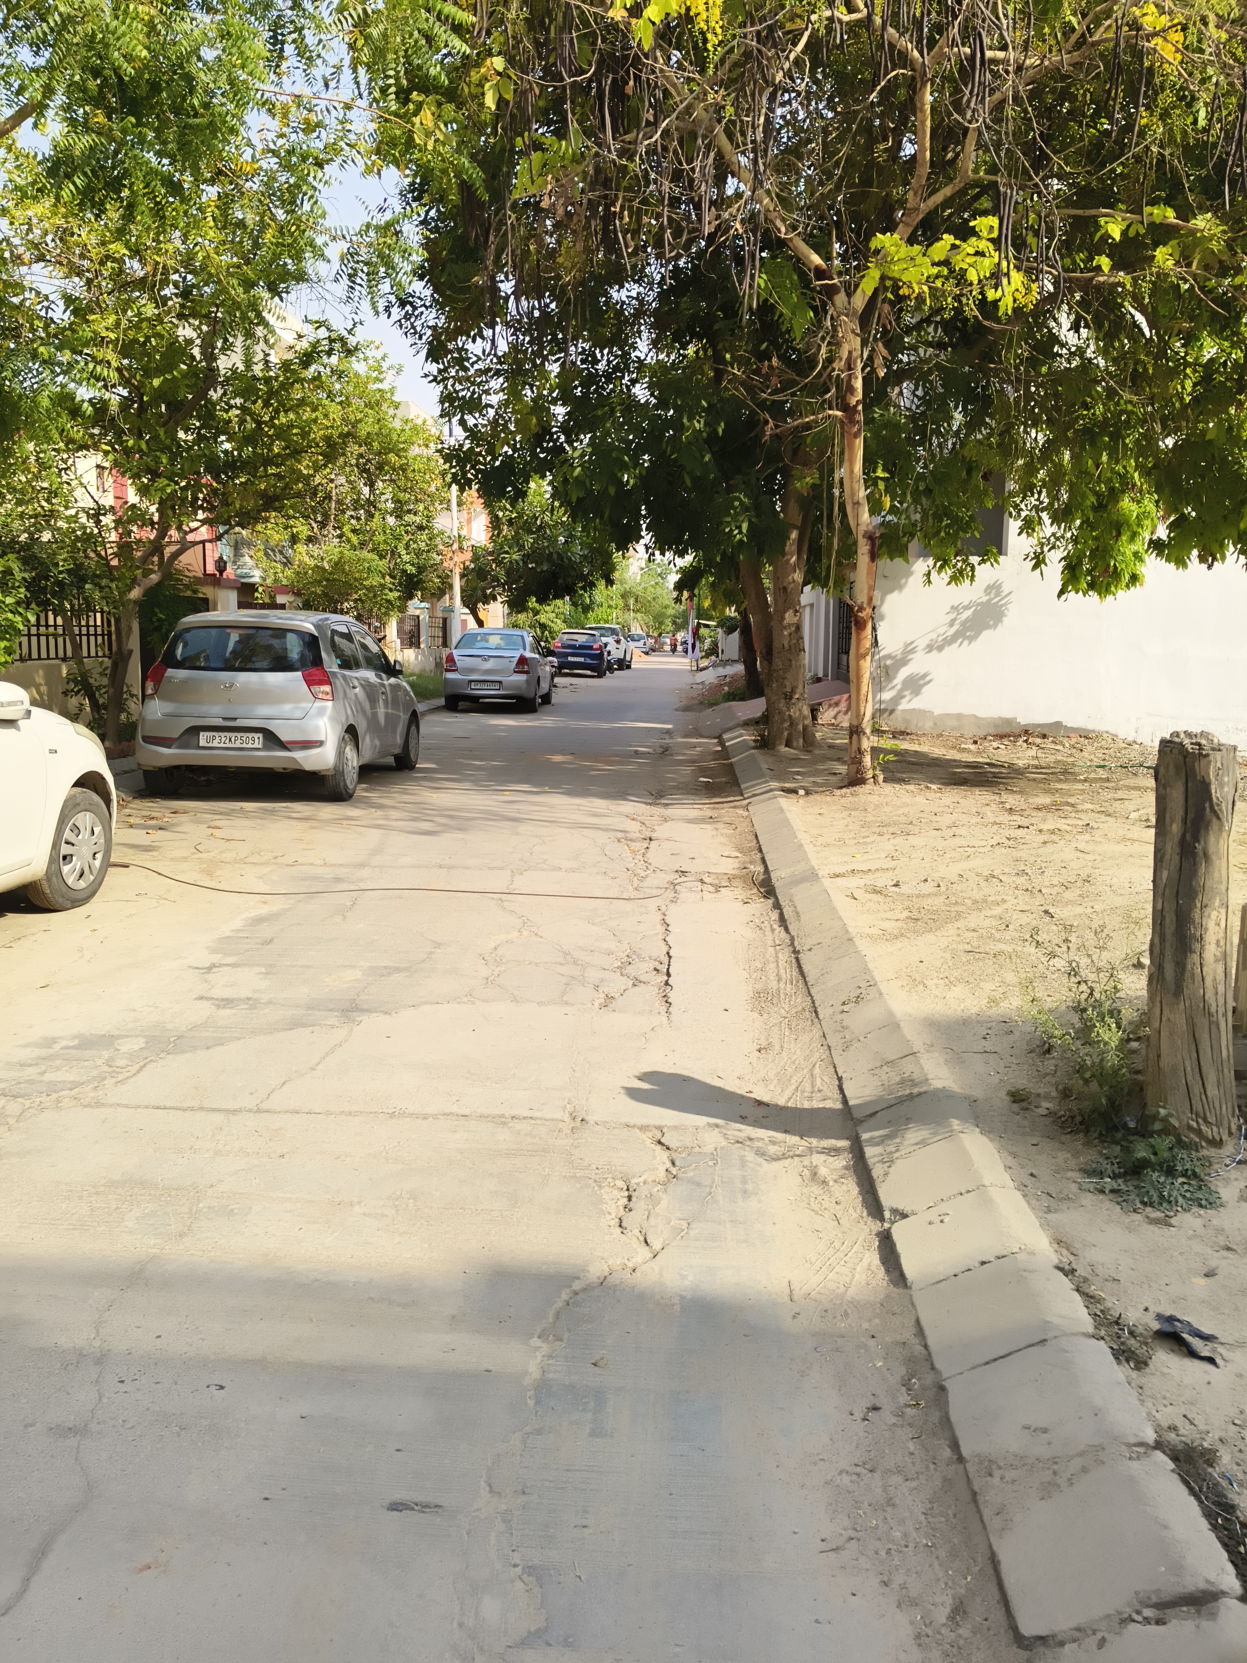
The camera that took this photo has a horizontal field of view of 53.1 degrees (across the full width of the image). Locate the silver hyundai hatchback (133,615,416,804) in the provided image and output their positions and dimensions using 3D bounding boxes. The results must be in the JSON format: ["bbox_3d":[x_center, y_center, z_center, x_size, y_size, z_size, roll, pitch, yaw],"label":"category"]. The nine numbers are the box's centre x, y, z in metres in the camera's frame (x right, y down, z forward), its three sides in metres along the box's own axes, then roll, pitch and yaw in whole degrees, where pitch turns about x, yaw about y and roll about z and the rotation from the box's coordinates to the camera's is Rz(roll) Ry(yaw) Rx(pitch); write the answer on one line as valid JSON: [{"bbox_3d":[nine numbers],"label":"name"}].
[{"bbox_3d":[-2.960,-1.228,11.368,1.660,1.550,3.620,1,9,3],"label":"silver hyundai hatchback"}]

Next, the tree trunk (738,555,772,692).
[{"bbox_3d":[1.513,-2.354,14.184,0.330,1.540,0.300,-4,9,1],"label":"tree trunk"}]

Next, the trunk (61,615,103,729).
[{"bbox_3d":[-5.455,-1.615,12.609,0.260,1.220,0.220,-6,9,1],"label":"trunk"}]

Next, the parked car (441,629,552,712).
[{"bbox_3d":[-2.329,-3.138,23.986,1.710,1.510,4.270,1,9,2],"label":"parked car"}]

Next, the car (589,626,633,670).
[{"bbox_3d":[-0.630,-7.082,48.161,1.820,1.660,4.350,1,9,4],"label":"car"}]

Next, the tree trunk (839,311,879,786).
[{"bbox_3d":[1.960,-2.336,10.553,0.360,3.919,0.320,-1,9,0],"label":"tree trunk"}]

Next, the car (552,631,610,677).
[{"bbox_3d":[-1.403,-6.020,42.211,1.750,1.510,3.990,1,9,2],"label":"car"}]

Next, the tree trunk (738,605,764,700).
[{"bbox_3d":[2.438,-3.450,24.160,0.400,1.853,0.350,-3,9,1],"label":"tree trunk"}]

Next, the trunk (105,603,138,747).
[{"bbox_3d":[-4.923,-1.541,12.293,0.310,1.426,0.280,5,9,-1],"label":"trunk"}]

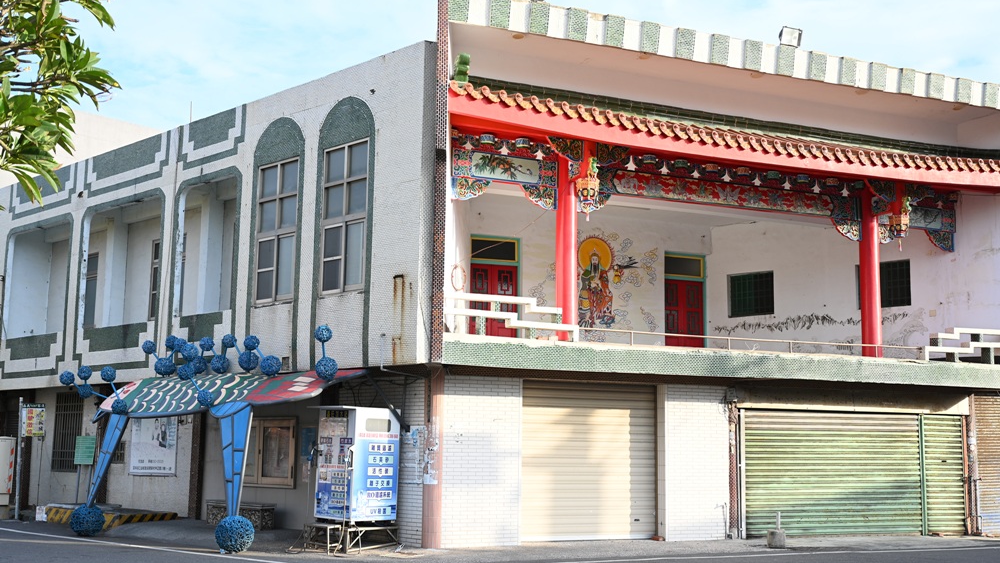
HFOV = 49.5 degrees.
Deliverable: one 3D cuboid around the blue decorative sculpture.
[{"bbox_3d":[-4.935,2.426,17.471,5.700,3.300,2.600,-6,-11,41],"label":"blue decorative sculpture"}]

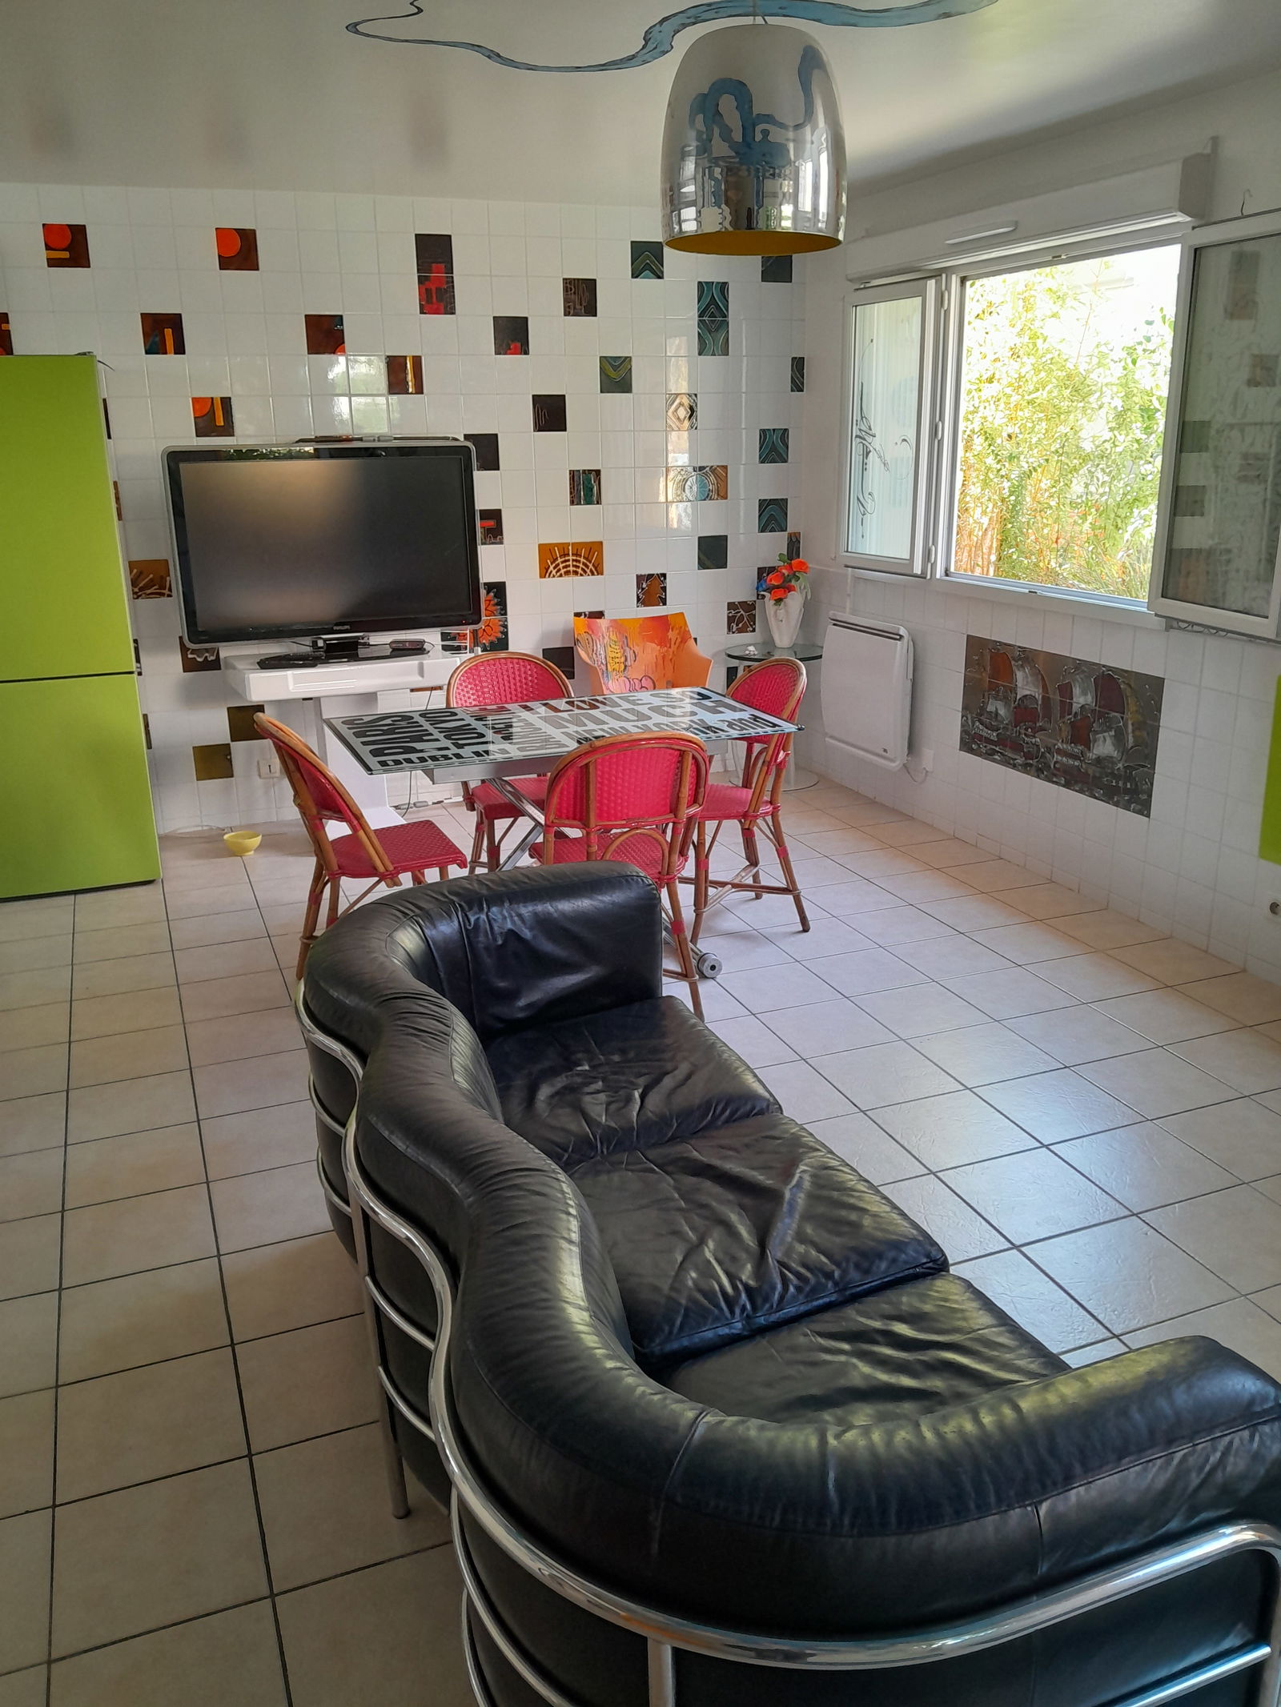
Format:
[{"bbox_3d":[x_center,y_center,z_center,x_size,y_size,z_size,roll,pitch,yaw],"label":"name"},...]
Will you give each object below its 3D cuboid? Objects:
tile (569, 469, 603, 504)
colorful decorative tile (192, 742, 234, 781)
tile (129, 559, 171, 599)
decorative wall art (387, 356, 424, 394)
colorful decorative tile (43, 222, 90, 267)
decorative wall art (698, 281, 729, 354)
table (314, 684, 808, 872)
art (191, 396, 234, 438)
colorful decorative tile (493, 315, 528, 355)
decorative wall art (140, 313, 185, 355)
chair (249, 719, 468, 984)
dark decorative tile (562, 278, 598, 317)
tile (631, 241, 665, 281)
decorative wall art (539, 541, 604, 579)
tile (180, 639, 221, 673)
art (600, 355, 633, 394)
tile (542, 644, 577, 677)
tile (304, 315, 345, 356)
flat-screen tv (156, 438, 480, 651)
[{"bbox_3d":[-0.238,-1.610,5.644,0.150,0.150,0.012,-7,19,-18],"label":"tile"},{"bbox_3d":[-1.782,-0.377,5.336,0.150,0.150,0.015,-7,19,-20],"label":"colorful decorative tile"},{"bbox_3d":[-1.929,-1.079,5.053,0.150,0.150,0.015,-7,19,-20],"label":"tile"},{"bbox_3d":[-0.949,-1.931,5.180,0.150,0.150,0.015,-7,19,-20],"label":"decorative wall art"},{"bbox_3d":[-2.108,-2.238,4.705,0.150,0.150,0.015,-8,19,-20],"label":"colorful decorative tile"},{"bbox_3d":[0.320,-2.336,5.612,0.150,0.302,0.015,-8,19,-20],"label":"decorative wall art"},{"bbox_3d":[-0.245,-0.016,3.860,1.240,0.755,0.710,-7,19,-20],"label":"table"},{"bbox_3d":[-1.652,-1.691,4.971,0.150,0.150,0.015,-7,19,-20],"label":"art"},{"bbox_3d":[-0.526,-2.131,5.289,0.150,0.150,0.015,-7,19,-20],"label":"colorful decorative tile"},{"bbox_3d":[-1.817,-1.984,4.897,0.150,0.150,0.015,-8,19,-20],"label":"decorative wall art"},{"bbox_3d":[-0.785,0.014,3.603,0.525,0.865,0.460,-8,19,-20],"label":"chair"},{"bbox_3d":[-0.245,-2.312,5.347,0.150,0.150,0.015,-7,19,-20],"label":"dark decorative tile"},{"bbox_3d":[0.033,-2.526,5.461,0.150,0.150,0.012,-7,19,-18],"label":"tile"},{"bbox_3d":[-0.303,-1.305,5.697,0.302,0.150,0.015,-8,19,-20],"label":"decorative wall art"},{"bbox_3d":[-1.816,-0.826,5.299,0.150,0.150,0.012,-7,19,-18],"label":"tile"},{"bbox_3d":[-0.102,-2.071,5.552,0.150,0.150,0.012,-7,19,-18],"label":"art"},{"bbox_3d":[-0.366,-0.859,5.814,0.150,0.150,0.015,-8,19,-20],"label":"tile"},{"bbox_3d":[-1.256,-2.071,5.122,0.150,0.150,0.012,-7,19,-18],"label":"tile"},{"bbox_3d":[-1.223,-1.230,5.064,1.168,0.736,0.100,-7,19,-18],"label":"flat-screen tv"}]

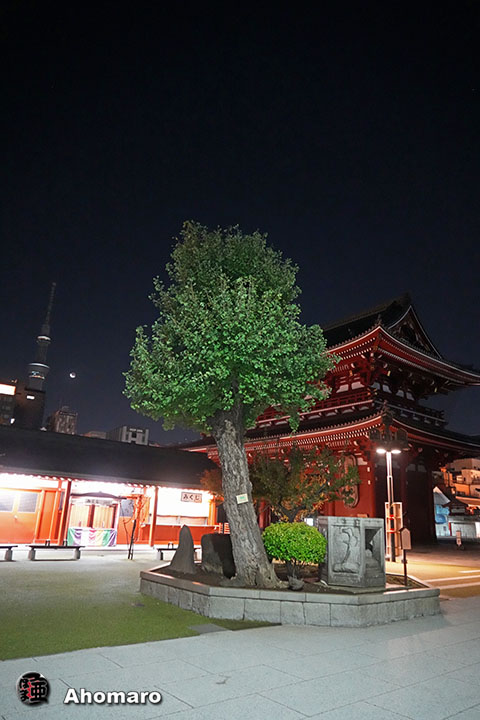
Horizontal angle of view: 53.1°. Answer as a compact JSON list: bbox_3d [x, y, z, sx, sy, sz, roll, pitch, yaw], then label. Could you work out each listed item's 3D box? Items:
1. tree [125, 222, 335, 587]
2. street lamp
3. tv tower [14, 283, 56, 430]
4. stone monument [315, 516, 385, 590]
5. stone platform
[{"bbox_3d":[-0.222,0.439,9.367,4.130,7.050,4.000,3,-18,1],"label":"tree"},{"bbox_3d":[6.273,5.294,20.137,1.650,5.850,1.300,-3,-19,17],"label":"street lamp"},{"bbox_3d":[-558.515,61.103,1315.264,66.000,634.000,66.000,11,-19,-22],"label":"tv tower"},{"bbox_3d":[2.101,3.629,9.154,1.250,1.150,1.100,-3,-19,20],"label":"stone monument"},{"bbox_3d":[0.896,4.379,9.296,5.344,0.400,4.672,2,-18,3],"label":"stone platform"}]

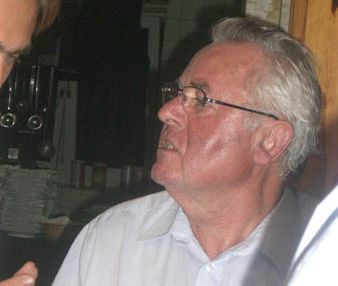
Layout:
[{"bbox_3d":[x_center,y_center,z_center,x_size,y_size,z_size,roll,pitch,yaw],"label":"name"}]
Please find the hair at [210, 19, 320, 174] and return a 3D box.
[{"bbox_3d":[0.133,-0.066,2.070,0.182,0.210,0.172,13,-1,-25],"label":"hair"}]

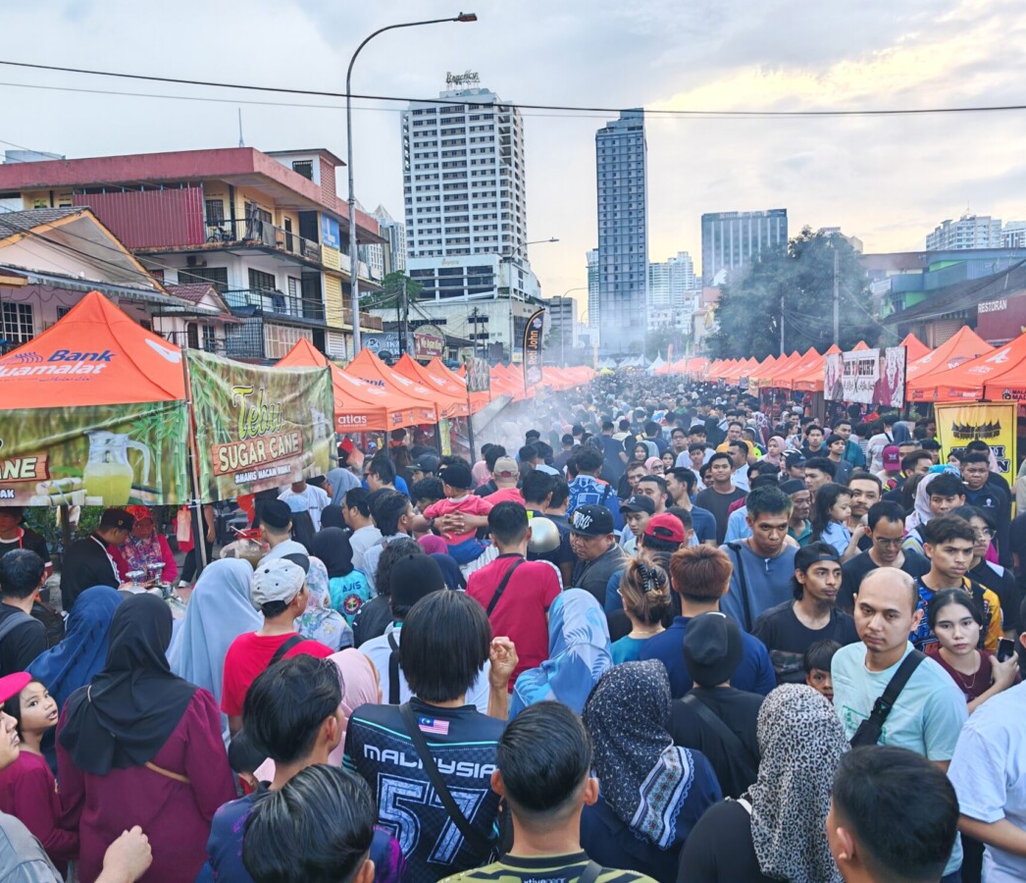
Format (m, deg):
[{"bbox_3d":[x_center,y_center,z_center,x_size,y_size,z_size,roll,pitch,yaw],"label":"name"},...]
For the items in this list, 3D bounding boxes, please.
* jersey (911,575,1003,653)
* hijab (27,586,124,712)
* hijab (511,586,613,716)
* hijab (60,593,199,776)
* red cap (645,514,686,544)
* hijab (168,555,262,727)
[{"bbox_3d":[1.676,0.826,3.130,0.450,0.640,0.270,0,5,18],"label":"jersey"},{"bbox_3d":[-1.532,0.748,2.900,0.350,0.480,0.330,1,5,27],"label":"hijab"},{"bbox_3d":[0.165,0.701,2.670,0.340,0.440,0.300,-5,6,-33],"label":"hijab"},{"bbox_3d":[-1.302,0.817,2.780,0.430,0.540,0.340,-2,5,-11],"label":"hijab"},{"bbox_3d":[0.635,0.364,3.420,0.170,0.130,0.250,-1,5,10],"label":"red cap"},{"bbox_3d":[-1.131,0.774,3.120,0.380,0.630,0.350,0,4,9],"label":"hijab"}]

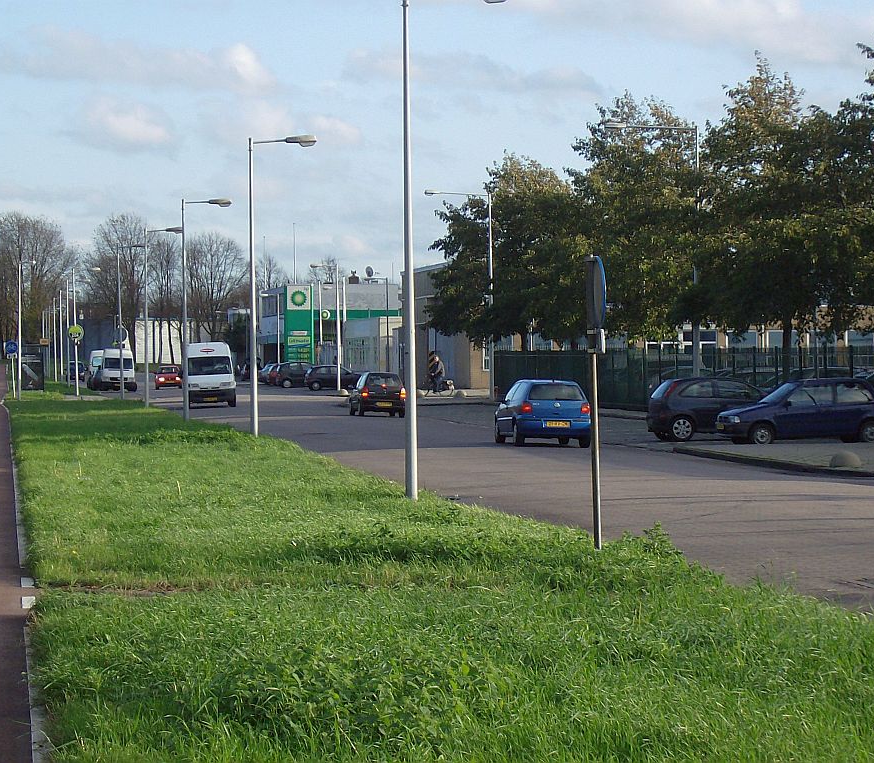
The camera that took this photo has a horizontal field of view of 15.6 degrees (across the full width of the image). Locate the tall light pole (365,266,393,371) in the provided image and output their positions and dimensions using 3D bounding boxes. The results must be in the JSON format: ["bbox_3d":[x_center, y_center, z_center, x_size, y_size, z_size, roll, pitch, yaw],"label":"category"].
[{"bbox_3d":[-3.722,-3.335,199.877,1.500,6.700,0.280,-1,1,-8],"label":"tall light pole"}]

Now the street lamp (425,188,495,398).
[{"bbox_3d":[0.920,-3.469,127.782,2.750,8.400,0.300,-1,1,-8],"label":"street lamp"}]

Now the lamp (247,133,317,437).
[{"bbox_3d":[-3.575,-2.229,74.000,1.600,7.050,0.300,-1,0,-8],"label":"lamp"}]

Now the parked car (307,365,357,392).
[{"bbox_3d":[-5.473,-0.173,178.000,3.900,1.420,1.660,-1,0,-13],"label":"parked car"}]

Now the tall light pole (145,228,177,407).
[{"bbox_3d":[-10.593,-2.431,123.000,1.350,7.000,0.300,-1,0,-8],"label":"tall light pole"}]

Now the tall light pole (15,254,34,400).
[{"bbox_3d":[-20.741,-2.515,160.967,0.350,6.950,1.200,-1,1,-45],"label":"tall light pole"}]

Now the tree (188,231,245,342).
[{"bbox_3d":[-24.904,-9.374,360.000,7.000,15.300,7.000,-1,0,0],"label":"tree"}]

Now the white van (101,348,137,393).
[{"bbox_3d":[-18.444,-0.635,184.000,2.000,2.400,5.300,-1,0,-7],"label":"white van"}]

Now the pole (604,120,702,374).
[{"bbox_3d":[6.153,-3.230,90.782,2.750,8.400,0.300,-1,1,-8],"label":"pole"}]

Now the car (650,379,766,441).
[{"bbox_3d":[6.781,0.599,72.993,3.817,1.440,1.646,-1,1,-11],"label":"car"}]

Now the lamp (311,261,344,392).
[{"bbox_3d":[-5.788,-2.841,165.877,1.500,6.700,0.280,-1,1,-8],"label":"lamp"}]

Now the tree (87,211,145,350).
[{"bbox_3d":[-33.322,-9.514,334.921,6.400,16.300,6.400,-1,1,-8],"label":"tree"}]

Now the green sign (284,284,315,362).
[{"bbox_3d":[-8.769,-2.931,202.969,1.850,6.500,0.400,-1,1,-5],"label":"green sign"}]

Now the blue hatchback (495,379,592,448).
[{"bbox_3d":[2.325,0.695,70.193,1.640,1.420,3.740,-1,1,-8],"label":"blue hatchback"}]

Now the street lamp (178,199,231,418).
[{"bbox_3d":[-7.432,-2.314,102.966,1.600,7.150,0.350,-1,1,-7],"label":"street lamp"}]

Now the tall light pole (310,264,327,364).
[{"bbox_3d":[-7.899,-3.472,203.933,1.250,6.700,0.280,-1,1,-8],"label":"tall light pole"}]

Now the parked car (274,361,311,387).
[{"bbox_3d":[-7.600,-0.395,188.993,3.950,1.490,1.680,-1,1,-10],"label":"parked car"}]

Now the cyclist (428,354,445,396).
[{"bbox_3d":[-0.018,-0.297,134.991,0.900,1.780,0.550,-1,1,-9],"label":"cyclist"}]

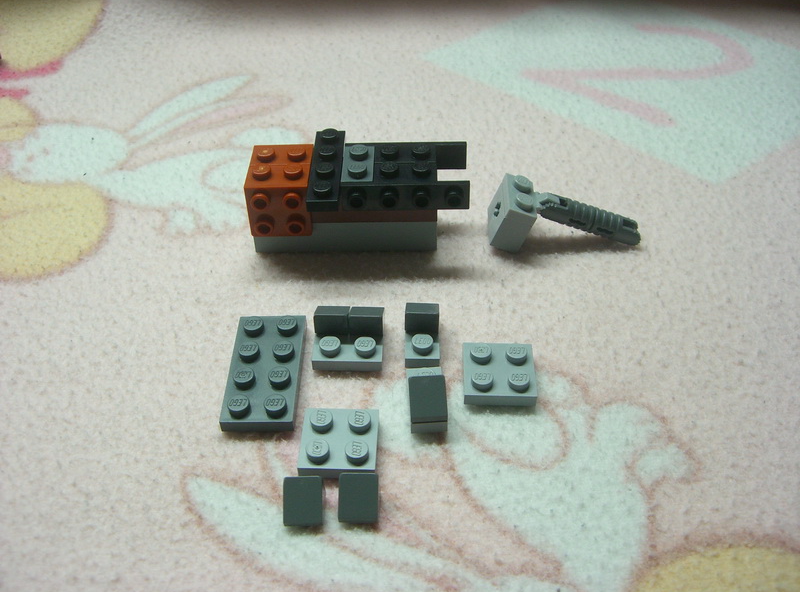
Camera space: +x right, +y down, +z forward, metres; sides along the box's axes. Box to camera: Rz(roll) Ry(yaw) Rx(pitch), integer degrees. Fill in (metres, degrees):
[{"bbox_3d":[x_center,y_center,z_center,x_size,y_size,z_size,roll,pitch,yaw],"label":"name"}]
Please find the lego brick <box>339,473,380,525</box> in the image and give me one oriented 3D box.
[{"bbox_3d":[-0.008,0.040,0.175,0.008,0.006,0.008,1,44,2],"label":"lego brick"}]

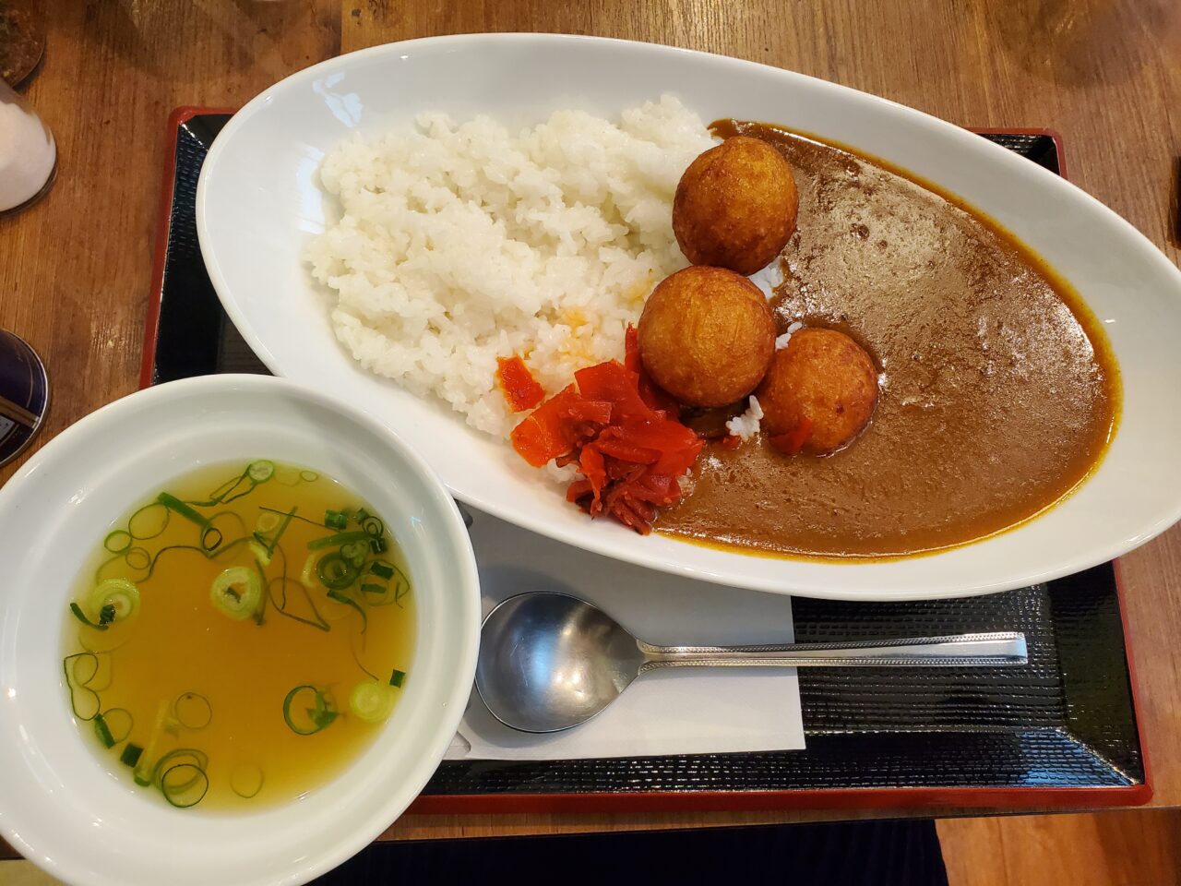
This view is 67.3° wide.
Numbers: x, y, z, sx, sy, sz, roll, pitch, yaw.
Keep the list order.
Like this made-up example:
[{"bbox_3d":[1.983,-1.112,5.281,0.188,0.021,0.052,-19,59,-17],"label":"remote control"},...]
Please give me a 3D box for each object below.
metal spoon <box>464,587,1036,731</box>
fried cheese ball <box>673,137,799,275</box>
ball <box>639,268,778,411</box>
[{"bbox_3d":[0.055,0.070,0.288,0.184,0.021,0.044,-1,77,-3],"label":"metal spoon"},{"bbox_3d":[0.048,-0.078,0.293,0.042,0.042,0.043,1,77,-3],"label":"fried cheese ball"},{"bbox_3d":[0.036,-0.033,0.277,0.043,0.042,0.043,1,77,-3],"label":"ball"}]

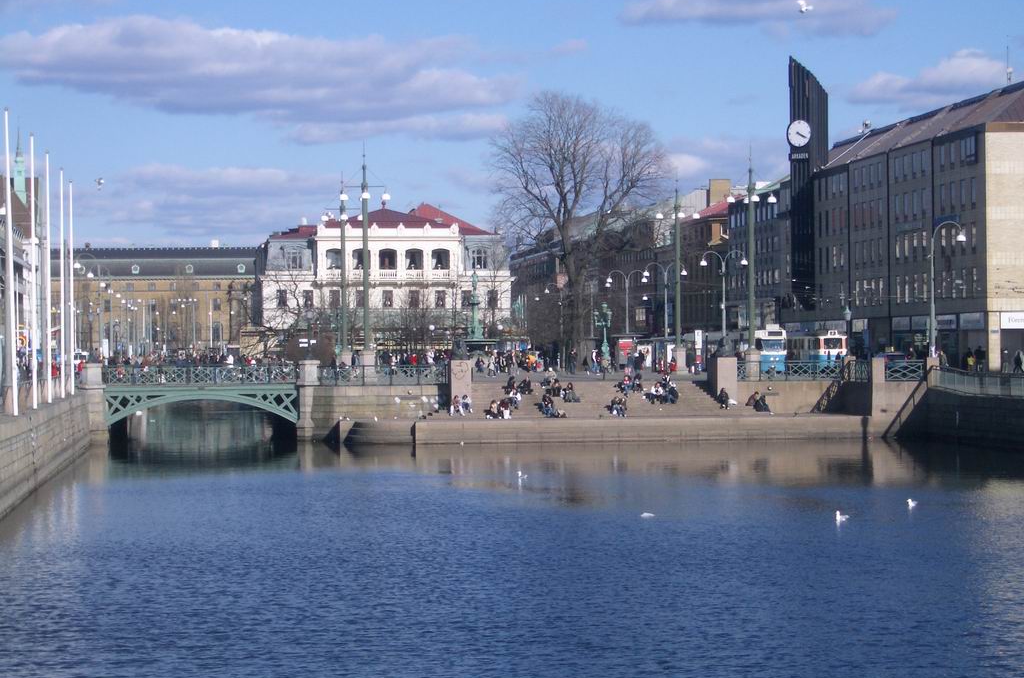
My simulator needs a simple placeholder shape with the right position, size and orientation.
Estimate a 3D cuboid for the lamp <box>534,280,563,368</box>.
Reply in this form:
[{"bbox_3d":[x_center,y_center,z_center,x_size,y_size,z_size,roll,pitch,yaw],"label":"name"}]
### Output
[{"bbox_3d":[4.859,-1.567,272.000,3.200,8.400,0.500,0,0,-6],"label":"lamp"}]

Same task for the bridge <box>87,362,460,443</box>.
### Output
[{"bbox_3d":[-14.024,3.541,147.500,20.100,4.350,16.000,0,0,-6],"label":"bridge"}]

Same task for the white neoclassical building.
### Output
[{"bbox_3d":[-13.788,-5.988,286.000,27.500,17.300,24.000,0,0,-3],"label":"white neoclassical building"}]

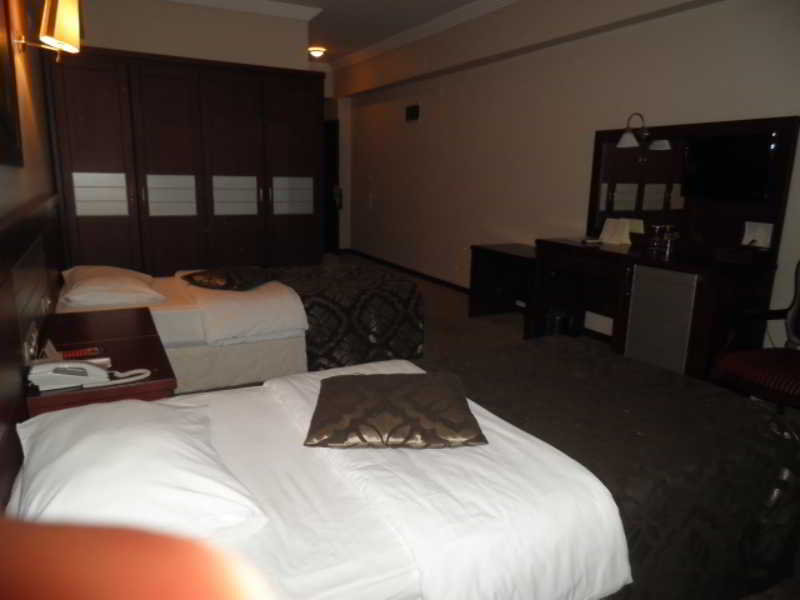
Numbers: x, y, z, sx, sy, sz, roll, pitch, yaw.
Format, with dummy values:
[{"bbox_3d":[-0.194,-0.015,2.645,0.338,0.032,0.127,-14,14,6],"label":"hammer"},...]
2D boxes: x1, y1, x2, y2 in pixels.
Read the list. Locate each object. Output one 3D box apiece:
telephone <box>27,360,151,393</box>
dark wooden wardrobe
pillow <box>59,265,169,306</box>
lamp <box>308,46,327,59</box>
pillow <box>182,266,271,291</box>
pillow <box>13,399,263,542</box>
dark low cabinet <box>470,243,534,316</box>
[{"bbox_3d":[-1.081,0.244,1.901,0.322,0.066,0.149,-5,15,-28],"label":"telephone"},{"bbox_3d":[-1.715,-0.925,4.744,2.024,2.025,0.608,-5,15,-28],"label":"dark wooden wardrobe"},{"bbox_3d":[-1.724,-0.128,3.294,0.533,0.149,0.719,-5,15,-28],"label":"pillow"},{"bbox_3d":[-1.038,-3.144,7.053,0.186,0.112,0.186,-5,15,-28],"label":"lamp"},{"bbox_3d":[-1.117,-0.155,3.607,0.496,0.112,0.496,-5,15,-28],"label":"pillow"},{"bbox_3d":[-0.668,0.360,1.342,0.512,0.149,0.688,-5,15,-28],"label":"pillow"},{"bbox_3d":[1.042,-0.104,4.674,0.539,0.636,0.787,-5,15,-28],"label":"dark low cabinet"}]

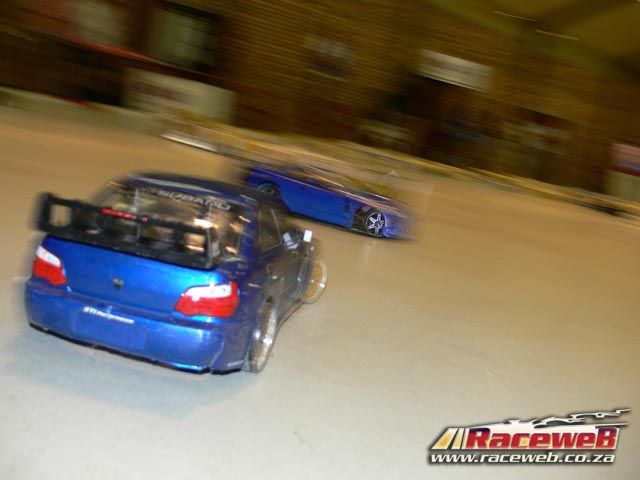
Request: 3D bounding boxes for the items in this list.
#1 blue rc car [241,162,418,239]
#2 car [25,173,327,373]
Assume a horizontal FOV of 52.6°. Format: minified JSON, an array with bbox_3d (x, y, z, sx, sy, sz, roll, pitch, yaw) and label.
[{"bbox_3d":[0.029,-0.109,1.590,0.432,0.122,0.193,14,10,19],"label":"blue rc car"},{"bbox_3d":[-0.117,0.012,0.721,0.196,0.143,0.437,12,10,9],"label":"car"}]

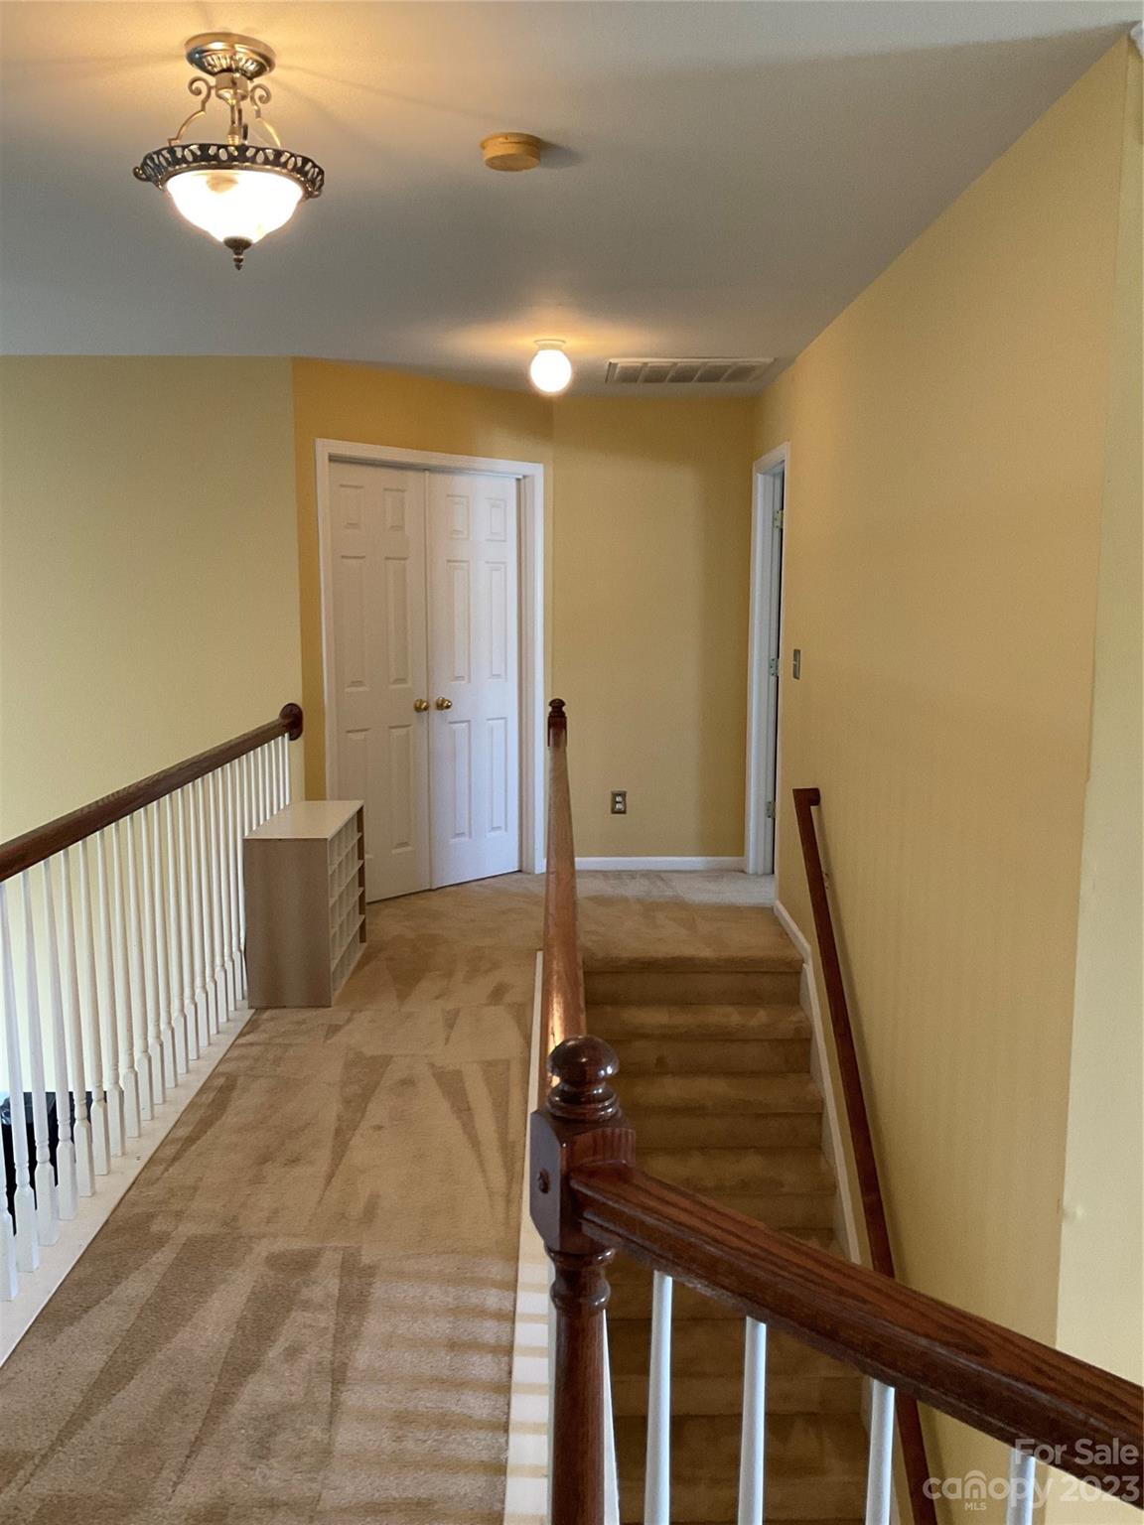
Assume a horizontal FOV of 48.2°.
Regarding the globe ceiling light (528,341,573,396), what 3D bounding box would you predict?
[{"bbox_3d":[-0.086,-1.545,5.015,0.160,0.200,0.160,0,8,-1],"label":"globe ceiling light"}]

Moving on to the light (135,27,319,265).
[{"bbox_3d":[-0.613,-1.088,2.312,0.335,0.380,0.335,0,8,-1],"label":"light"}]

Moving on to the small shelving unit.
[{"bbox_3d":[-1.009,0.520,4.895,0.298,0.612,0.770,0,8,-1],"label":"small shelving unit"}]

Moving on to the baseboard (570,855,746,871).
[{"bbox_3d":[0.416,0.539,6.748,0.980,0.077,0.016,0,8,-1],"label":"baseboard"}]

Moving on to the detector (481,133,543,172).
[{"bbox_3d":[-0.131,-1.319,2.764,0.135,0.043,0.135,0,8,-1],"label":"detector"}]

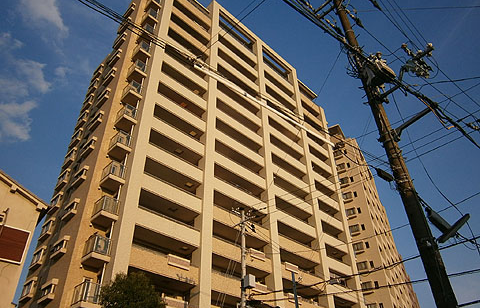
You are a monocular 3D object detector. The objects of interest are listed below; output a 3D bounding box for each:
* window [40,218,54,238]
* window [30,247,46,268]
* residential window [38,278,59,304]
[{"bbox_3d":[-16.066,6.263,30.030,1.804,1.463,0.330,-31,-45,34],"label":"window"},{"bbox_3d":[-19.102,9.812,34.060,2.069,1.739,0.329,-32,-47,33],"label":"window"},{"bbox_3d":[-12.229,8.746,22.965,1.591,1.196,0.353,-32,-47,33],"label":"residential window"}]

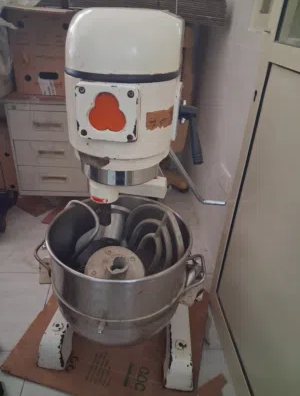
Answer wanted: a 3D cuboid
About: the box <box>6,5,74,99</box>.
[{"bbox_3d":[-0.588,-0.888,1.909,0.375,0.440,0.400,1,30,-5],"label":"box"}]

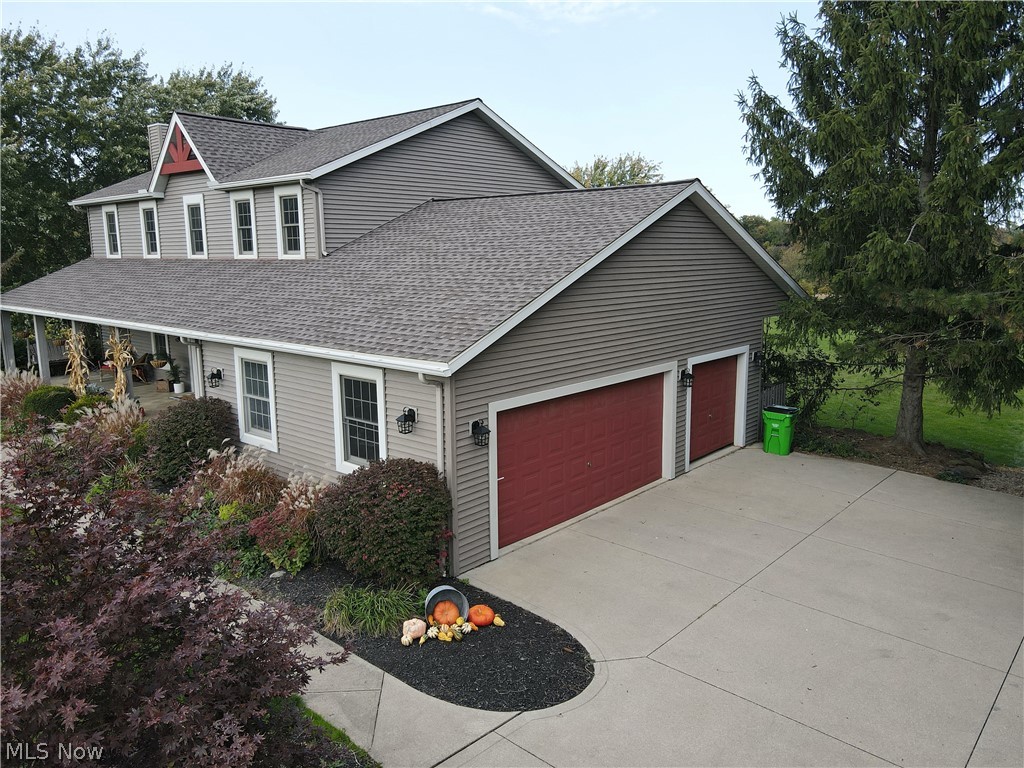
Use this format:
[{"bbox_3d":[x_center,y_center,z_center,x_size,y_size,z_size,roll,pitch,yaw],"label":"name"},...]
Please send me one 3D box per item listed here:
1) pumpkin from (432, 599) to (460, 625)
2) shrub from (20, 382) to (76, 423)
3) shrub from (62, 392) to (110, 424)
[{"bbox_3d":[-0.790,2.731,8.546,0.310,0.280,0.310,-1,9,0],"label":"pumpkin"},{"bbox_3d":[-12.685,0.553,19.384,1.400,1.120,1.320,8,13,42],"label":"shrub"},{"bbox_3d":[-10.667,0.788,17.756,1.120,1.060,1.020,8,13,42],"label":"shrub"}]

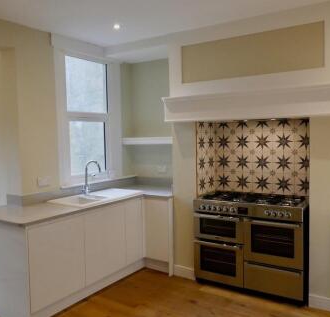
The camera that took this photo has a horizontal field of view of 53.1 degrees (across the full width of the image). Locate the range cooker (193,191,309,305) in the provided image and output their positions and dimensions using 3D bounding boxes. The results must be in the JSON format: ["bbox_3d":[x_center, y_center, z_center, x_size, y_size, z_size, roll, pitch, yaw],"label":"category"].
[{"bbox_3d":[0.873,0.849,3.267,1.012,0.911,0.624,1,3,32],"label":"range cooker"}]

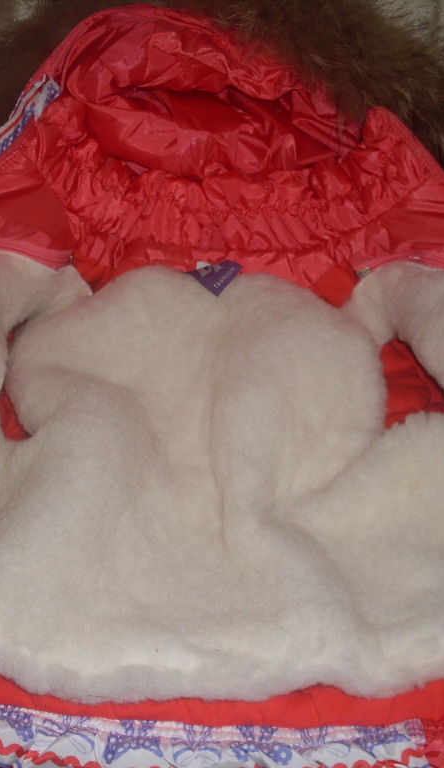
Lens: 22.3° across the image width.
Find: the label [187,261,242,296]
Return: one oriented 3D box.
[{"bbox_3d":[-0.006,-0.087,0.870,0.035,0.008,0.034,34,71,12],"label":"label"}]

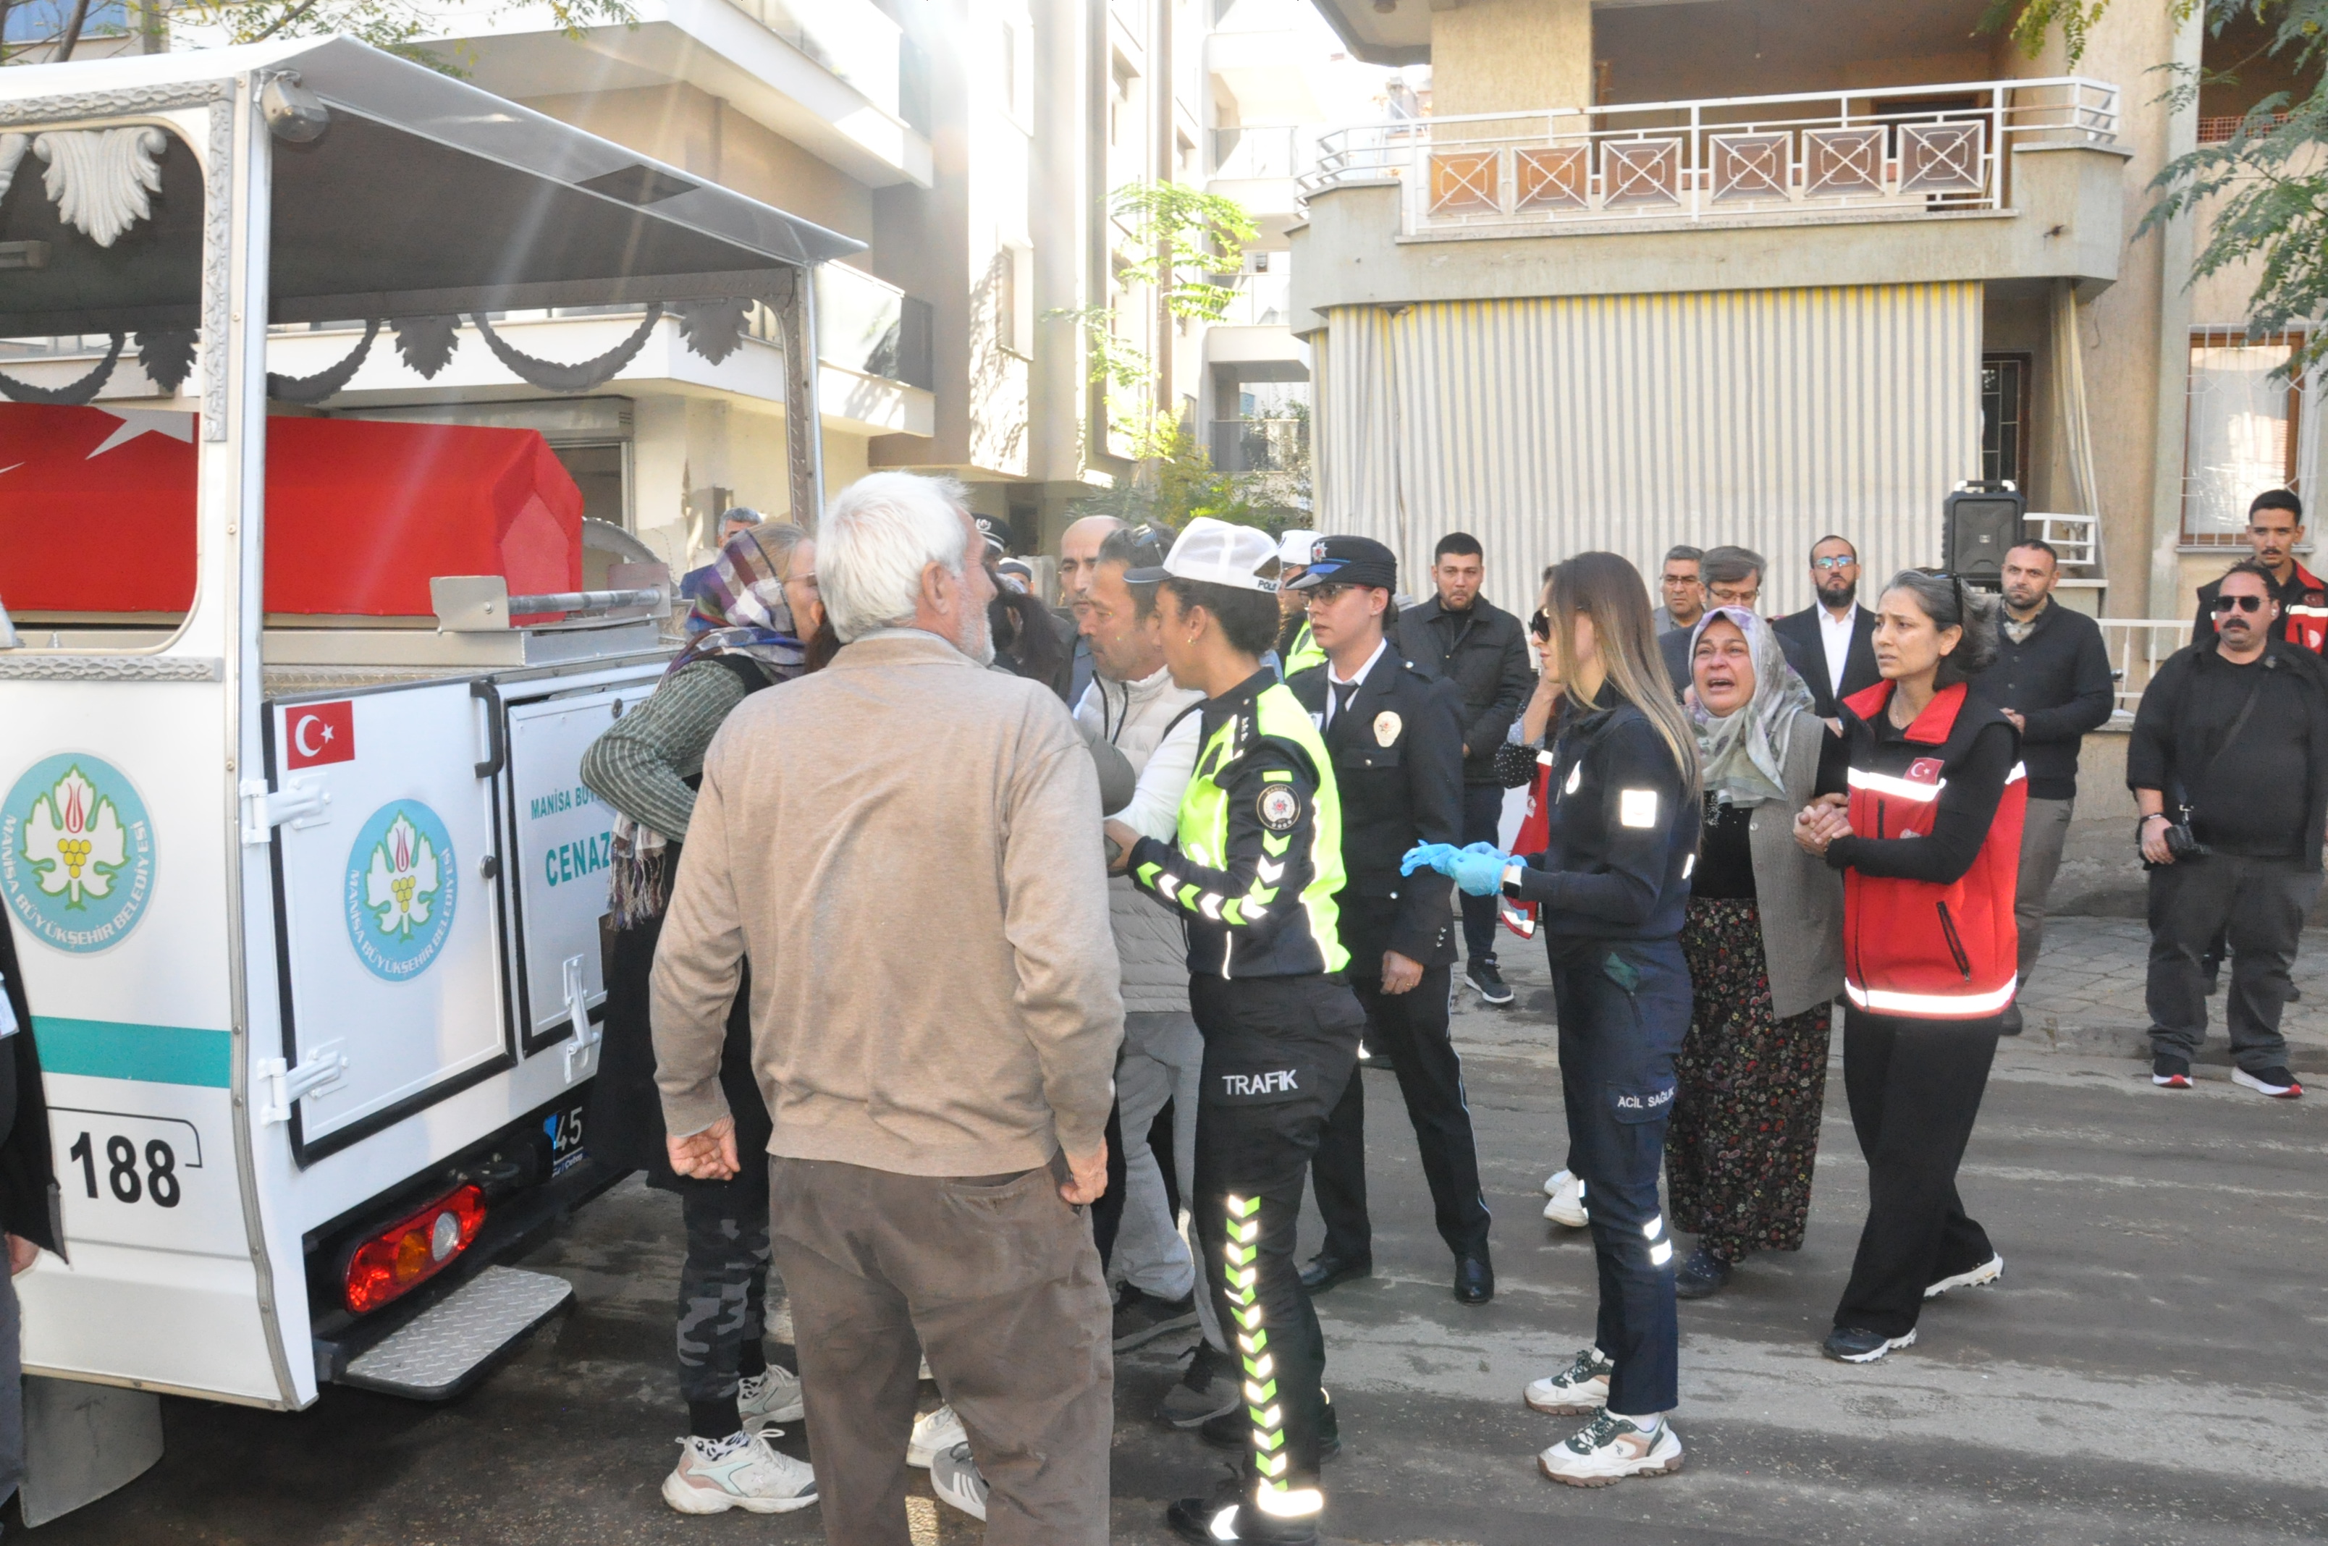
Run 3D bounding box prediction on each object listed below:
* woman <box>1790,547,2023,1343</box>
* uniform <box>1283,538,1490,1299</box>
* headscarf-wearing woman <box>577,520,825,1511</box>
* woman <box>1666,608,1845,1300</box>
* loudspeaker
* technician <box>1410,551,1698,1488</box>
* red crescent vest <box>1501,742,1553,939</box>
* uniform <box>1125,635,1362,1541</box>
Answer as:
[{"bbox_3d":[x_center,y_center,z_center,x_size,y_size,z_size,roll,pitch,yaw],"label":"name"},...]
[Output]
[{"bbox_3d":[1.633,0.386,3.805,0.600,1.660,0.460,-2,5,-24],"label":"woman"},{"bbox_3d":[0.510,0.333,4.021,0.500,1.730,0.380,4,6,38],"label":"uniform"},{"bbox_3d":[-0.797,0.414,3.165,0.550,1.710,0.500,-1,5,-9],"label":"headscarf-wearing woman"},{"bbox_3d":[1.371,0.394,4.077,0.500,1.600,0.400,3,5,30],"label":"woman"},{"bbox_3d":[4.014,-1.153,8.534,0.410,0.550,0.330,1,5,17],"label":"loudspeaker"},{"bbox_3d":[0.721,0.428,3.237,0.540,1.670,0.480,-1,5,-7],"label":"technician"},{"bbox_3d":[1.050,0.092,4.523,0.320,0.680,0.460,-3,5,-28],"label":"red crescent vest"},{"bbox_3d":[0.140,0.527,3.014,0.430,1.510,0.480,1,5,9],"label":"uniform"}]

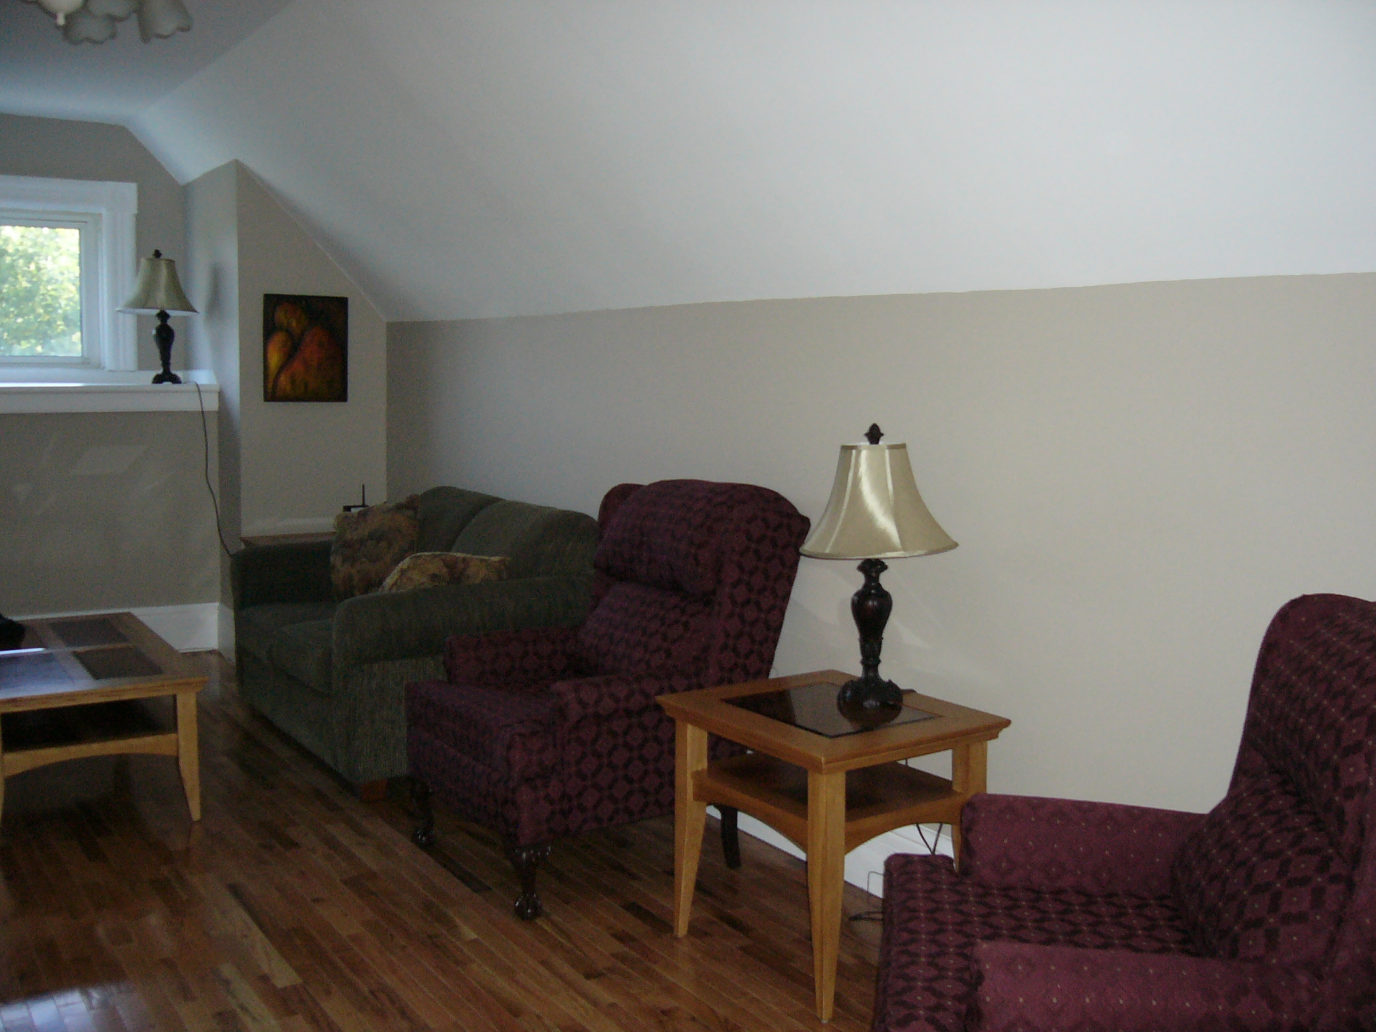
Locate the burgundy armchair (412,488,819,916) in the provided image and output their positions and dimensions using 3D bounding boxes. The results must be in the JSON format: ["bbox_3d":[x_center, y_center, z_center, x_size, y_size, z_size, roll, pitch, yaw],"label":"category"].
[{"bbox_3d":[-0.257,0.448,4.042,0.897,1.101,0.782,-3,8,-35],"label":"burgundy armchair"}]

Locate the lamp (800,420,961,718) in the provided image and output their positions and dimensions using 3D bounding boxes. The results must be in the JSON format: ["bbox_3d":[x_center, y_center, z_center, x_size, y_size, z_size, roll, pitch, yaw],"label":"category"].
[{"bbox_3d":[0.459,0.120,3.416,0.383,0.687,0.383,1,6,0],"label":"lamp"}]

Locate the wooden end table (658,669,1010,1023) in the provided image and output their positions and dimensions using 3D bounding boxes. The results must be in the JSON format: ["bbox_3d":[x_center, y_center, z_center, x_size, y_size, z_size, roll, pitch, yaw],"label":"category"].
[{"bbox_3d":[0.337,0.772,3.411,0.580,0.610,0.634,-4,8,-35],"label":"wooden end table"}]

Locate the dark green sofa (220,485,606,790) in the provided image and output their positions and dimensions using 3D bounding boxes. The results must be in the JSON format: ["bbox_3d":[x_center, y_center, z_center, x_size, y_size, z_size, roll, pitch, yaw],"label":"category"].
[{"bbox_3d":[-1.078,0.380,5.301,0.907,0.942,1.565,-3,7,-33],"label":"dark green sofa"}]

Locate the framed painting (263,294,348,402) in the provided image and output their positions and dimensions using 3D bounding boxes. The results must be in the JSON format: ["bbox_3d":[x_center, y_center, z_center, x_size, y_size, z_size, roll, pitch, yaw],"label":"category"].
[{"bbox_3d":[-1.772,-0.772,6.446,0.387,0.491,0.030,-3,7,-33],"label":"framed painting"}]

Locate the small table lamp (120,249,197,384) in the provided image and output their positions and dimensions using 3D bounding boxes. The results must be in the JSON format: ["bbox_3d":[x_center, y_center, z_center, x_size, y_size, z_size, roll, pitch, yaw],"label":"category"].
[{"bbox_3d":[-2.562,-0.978,6.785,0.390,0.652,0.390,-3,7,-33],"label":"small table lamp"}]

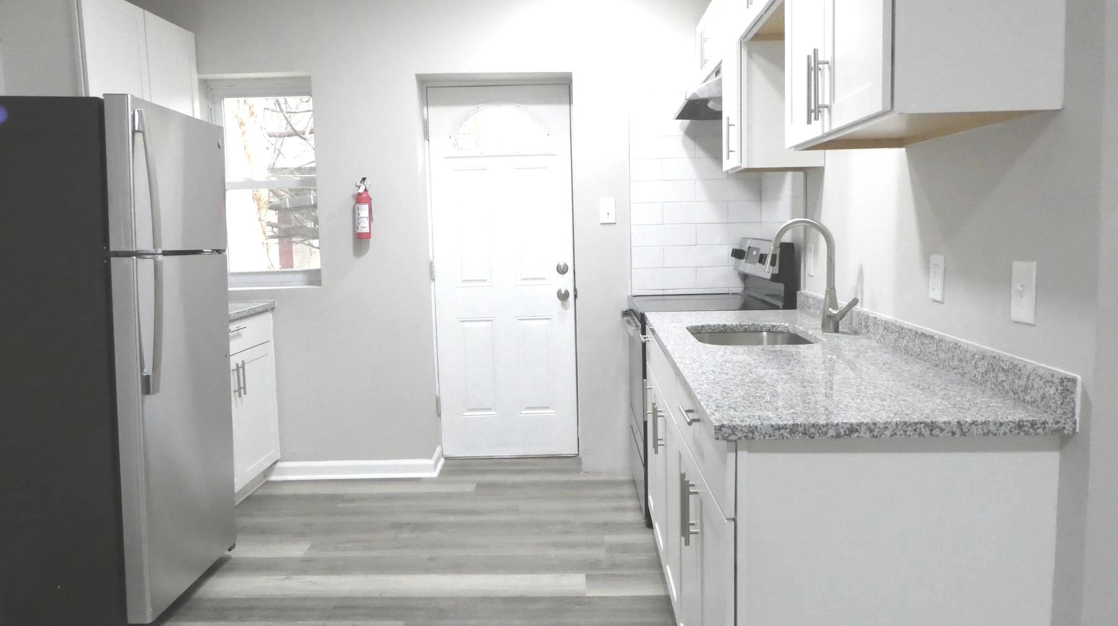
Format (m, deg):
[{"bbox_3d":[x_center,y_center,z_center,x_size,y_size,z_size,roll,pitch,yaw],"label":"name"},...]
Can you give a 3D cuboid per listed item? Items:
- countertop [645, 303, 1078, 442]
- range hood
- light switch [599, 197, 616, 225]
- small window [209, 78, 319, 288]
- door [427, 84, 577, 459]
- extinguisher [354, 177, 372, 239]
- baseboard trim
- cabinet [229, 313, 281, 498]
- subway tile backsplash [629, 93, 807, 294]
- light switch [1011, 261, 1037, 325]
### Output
[{"bbox_3d":[0.612,0.071,2.187,0.637,0.098,1.732,-1,6,2],"label":"countertop"},{"bbox_3d":[0.741,-0.975,3.381,0.423,0.167,0.600,-1,6,2],"label":"range hood"},{"bbox_3d":[0.238,-0.496,3.765,0.073,0.119,0.010,-1,6,2],"label":"light switch"},{"bbox_3d":[-1.448,-0.647,3.941,0.572,1.037,0.076,-1,6,2],"label":"small window"},{"bbox_3d":[-0.290,-0.200,4.181,0.755,2.002,0.040,-1,6,2],"label":"door"},{"bbox_3d":[-0.950,-0.508,3.755,0.078,0.297,0.095,-1,6,2],"label":"extinguisher"},{"bbox_3d":[-1.046,0.787,4.118,0.849,0.092,0.347,-1,6,2],"label":"baseboard trim"},{"bbox_3d":[-1.750,0.466,3.601,0.602,0.880,0.683,-1,6,2],"label":"cabinet"},{"bbox_3d":[0.648,-0.537,3.362,0.625,0.978,0.772,-1,6,2],"label":"subway tile backsplash"},{"bbox_3d":[0.900,-0.038,1.501,0.010,0.117,0.076,-1,6,2],"label":"light switch"}]

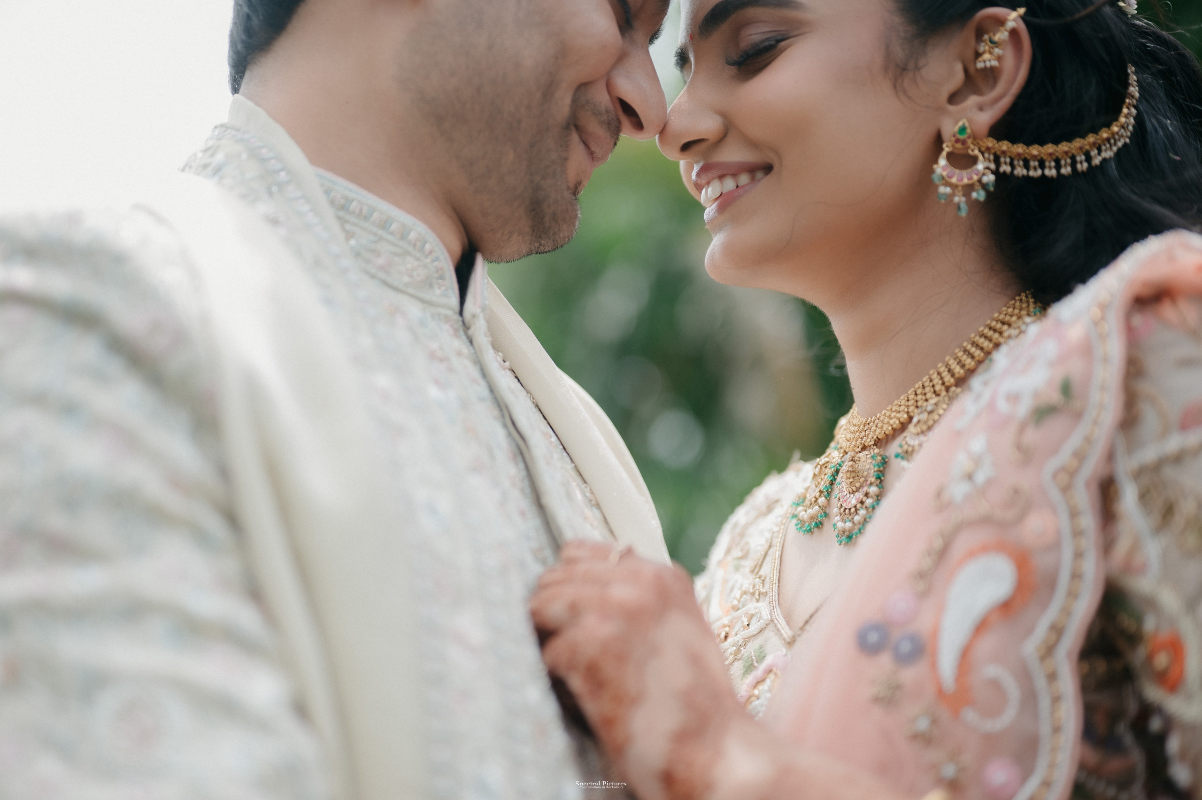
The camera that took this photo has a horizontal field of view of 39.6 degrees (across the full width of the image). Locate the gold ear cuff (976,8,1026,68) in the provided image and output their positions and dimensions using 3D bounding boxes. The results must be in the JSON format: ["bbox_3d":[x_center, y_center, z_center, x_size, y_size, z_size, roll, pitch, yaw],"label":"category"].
[{"bbox_3d":[0.184,-0.167,0.772,0.022,0.028,0.013,0,-5,-2],"label":"gold ear cuff"}]

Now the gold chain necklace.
[{"bbox_3d":[0.163,0.005,0.815,0.138,0.128,0.130,4,-6,-37],"label":"gold chain necklace"}]

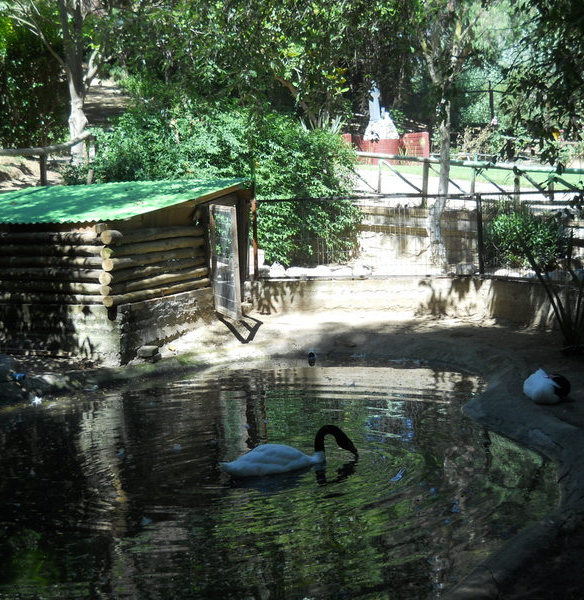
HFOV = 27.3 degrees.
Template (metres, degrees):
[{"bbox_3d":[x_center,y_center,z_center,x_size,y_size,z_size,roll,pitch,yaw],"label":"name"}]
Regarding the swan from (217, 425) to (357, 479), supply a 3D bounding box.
[{"bbox_3d":[-0.010,0.821,6.550,0.790,0.220,0.280,-3,5,-28],"label":"swan"}]

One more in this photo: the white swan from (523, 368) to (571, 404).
[{"bbox_3d":[1.775,0.581,8.380,0.290,0.230,0.440,-4,5,-40],"label":"white swan"}]

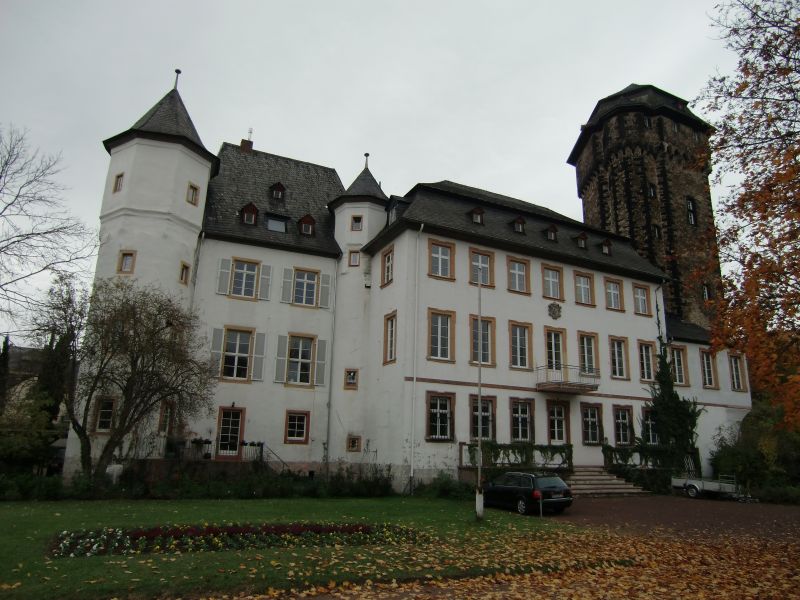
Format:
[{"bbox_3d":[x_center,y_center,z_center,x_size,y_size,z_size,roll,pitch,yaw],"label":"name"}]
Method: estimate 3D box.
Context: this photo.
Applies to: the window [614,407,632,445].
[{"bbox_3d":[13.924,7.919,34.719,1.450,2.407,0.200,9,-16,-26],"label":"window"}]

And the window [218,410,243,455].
[{"bbox_3d":[-8.892,6.955,29.133,1.001,2.381,0.180,9,-16,-27],"label":"window"}]

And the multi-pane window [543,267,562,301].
[{"bbox_3d":[8.964,-0.968,32.596,1.401,1.840,0.180,9,-16,-27],"label":"multi-pane window"}]

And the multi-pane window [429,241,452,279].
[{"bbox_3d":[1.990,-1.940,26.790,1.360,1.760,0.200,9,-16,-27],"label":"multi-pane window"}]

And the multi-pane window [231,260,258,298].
[{"bbox_3d":[-8.712,-1.150,31.121,1.356,1.990,0.180,9,-16,-27],"label":"multi-pane window"}]

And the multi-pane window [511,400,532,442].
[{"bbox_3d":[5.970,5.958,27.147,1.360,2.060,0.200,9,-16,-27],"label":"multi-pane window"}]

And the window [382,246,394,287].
[{"bbox_3d":[-0.579,-1.661,27.627,0.200,1.820,1.150,9,-16,-27],"label":"window"}]

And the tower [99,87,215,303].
[{"bbox_3d":[-14.058,-1.840,31.176,6.200,23.124,6.200,5,-15,-14],"label":"tower"}]

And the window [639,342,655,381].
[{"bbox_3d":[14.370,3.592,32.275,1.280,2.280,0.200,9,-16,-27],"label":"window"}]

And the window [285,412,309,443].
[{"bbox_3d":[-5.366,6.666,28.940,1.158,1.558,0.200,8,-15,-25],"label":"window"}]

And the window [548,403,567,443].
[{"bbox_3d":[8.704,6.768,30.650,1.157,2.075,0.180,9,-16,-27],"label":"window"}]

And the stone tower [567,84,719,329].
[{"bbox_3d":[20.381,-2.529,45.557,11.664,32.800,11.664,-4,-15,24],"label":"stone tower"}]

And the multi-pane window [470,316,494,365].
[{"bbox_3d":[4.362,2.140,29.315,1.472,2.393,0.180,9,-16,-27],"label":"multi-pane window"}]

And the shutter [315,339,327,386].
[{"bbox_3d":[-4.297,3.409,30.123,0.516,2.551,0.070,8,-15,-25],"label":"shutter"}]

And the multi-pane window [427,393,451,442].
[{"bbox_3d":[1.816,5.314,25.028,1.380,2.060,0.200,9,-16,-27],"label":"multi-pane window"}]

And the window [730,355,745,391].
[{"bbox_3d":[24.073,5.169,39.565,1.152,2.422,0.180,9,-16,-27],"label":"window"}]

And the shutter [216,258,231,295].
[{"bbox_3d":[-10.447,-1.374,33.020,0.683,2.193,0.080,8,-16,-23],"label":"shutter"}]

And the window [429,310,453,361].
[{"bbox_3d":[2.065,1.801,27.685,1.329,2.459,0.200,9,-15,-25],"label":"window"}]

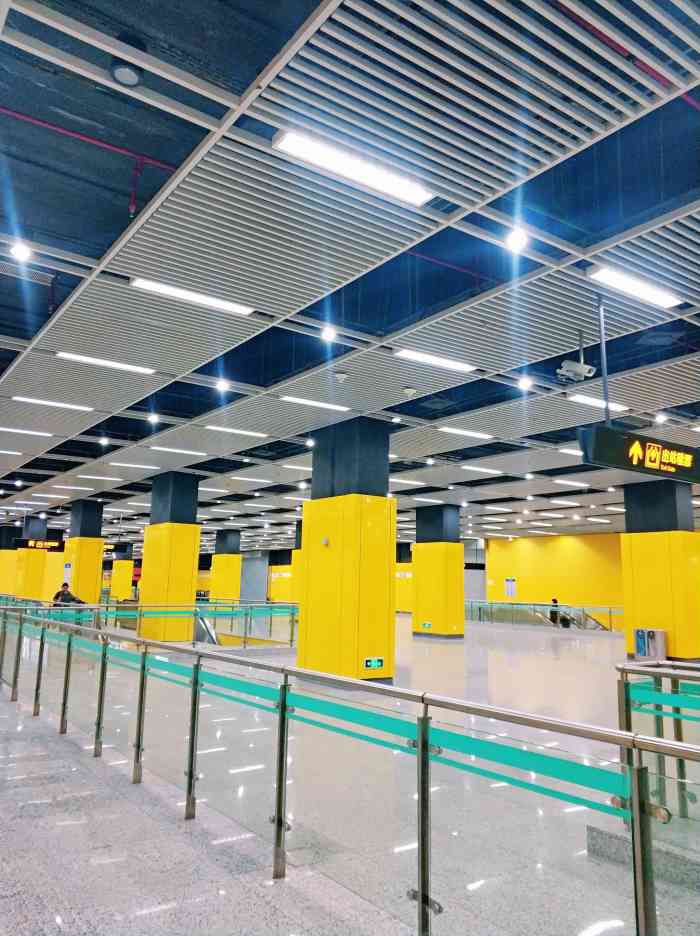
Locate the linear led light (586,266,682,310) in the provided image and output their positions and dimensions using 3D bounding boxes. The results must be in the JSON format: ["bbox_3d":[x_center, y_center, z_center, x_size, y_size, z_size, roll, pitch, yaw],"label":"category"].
[{"bbox_3d":[2.631,-1.636,6.647,1.210,0.070,0.160,8,-11,-34],"label":"linear led light"}]

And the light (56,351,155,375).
[{"bbox_3d":[-3.148,-1.351,9.429,1.230,0.080,0.150,8,-11,-34],"label":"light"}]

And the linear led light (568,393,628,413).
[{"bbox_3d":[3.640,-0.962,10.621,1.210,0.070,0.160,8,-11,-34],"label":"linear led light"}]

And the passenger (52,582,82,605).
[{"bbox_3d":[-6.491,3.377,16.600,0.600,1.540,0.420,1,-9,2],"label":"passenger"}]

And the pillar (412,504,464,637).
[{"bbox_3d":[3.015,3.516,24.798,0.871,4.338,1.611,8,-11,-34],"label":"pillar"}]

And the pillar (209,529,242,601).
[{"bbox_3d":[-7.270,6.250,43.010,0.948,4.520,1.858,8,-11,-34],"label":"pillar"}]

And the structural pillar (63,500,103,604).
[{"bbox_3d":[-9.522,3.436,26.055,0.871,4.338,1.611,8,-11,-34],"label":"structural pillar"}]

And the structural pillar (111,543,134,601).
[{"bbox_3d":[-15.938,7.437,51.416,0.871,4.338,1.611,8,-11,-34],"label":"structural pillar"}]

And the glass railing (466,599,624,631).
[{"bbox_3d":[9.152,7.209,35.642,0.120,1.120,9.700,8,-11,-34],"label":"glass railing"}]

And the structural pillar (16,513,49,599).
[{"bbox_3d":[-14.261,4.417,32.709,0.871,4.338,1.611,8,-11,-34],"label":"structural pillar"}]

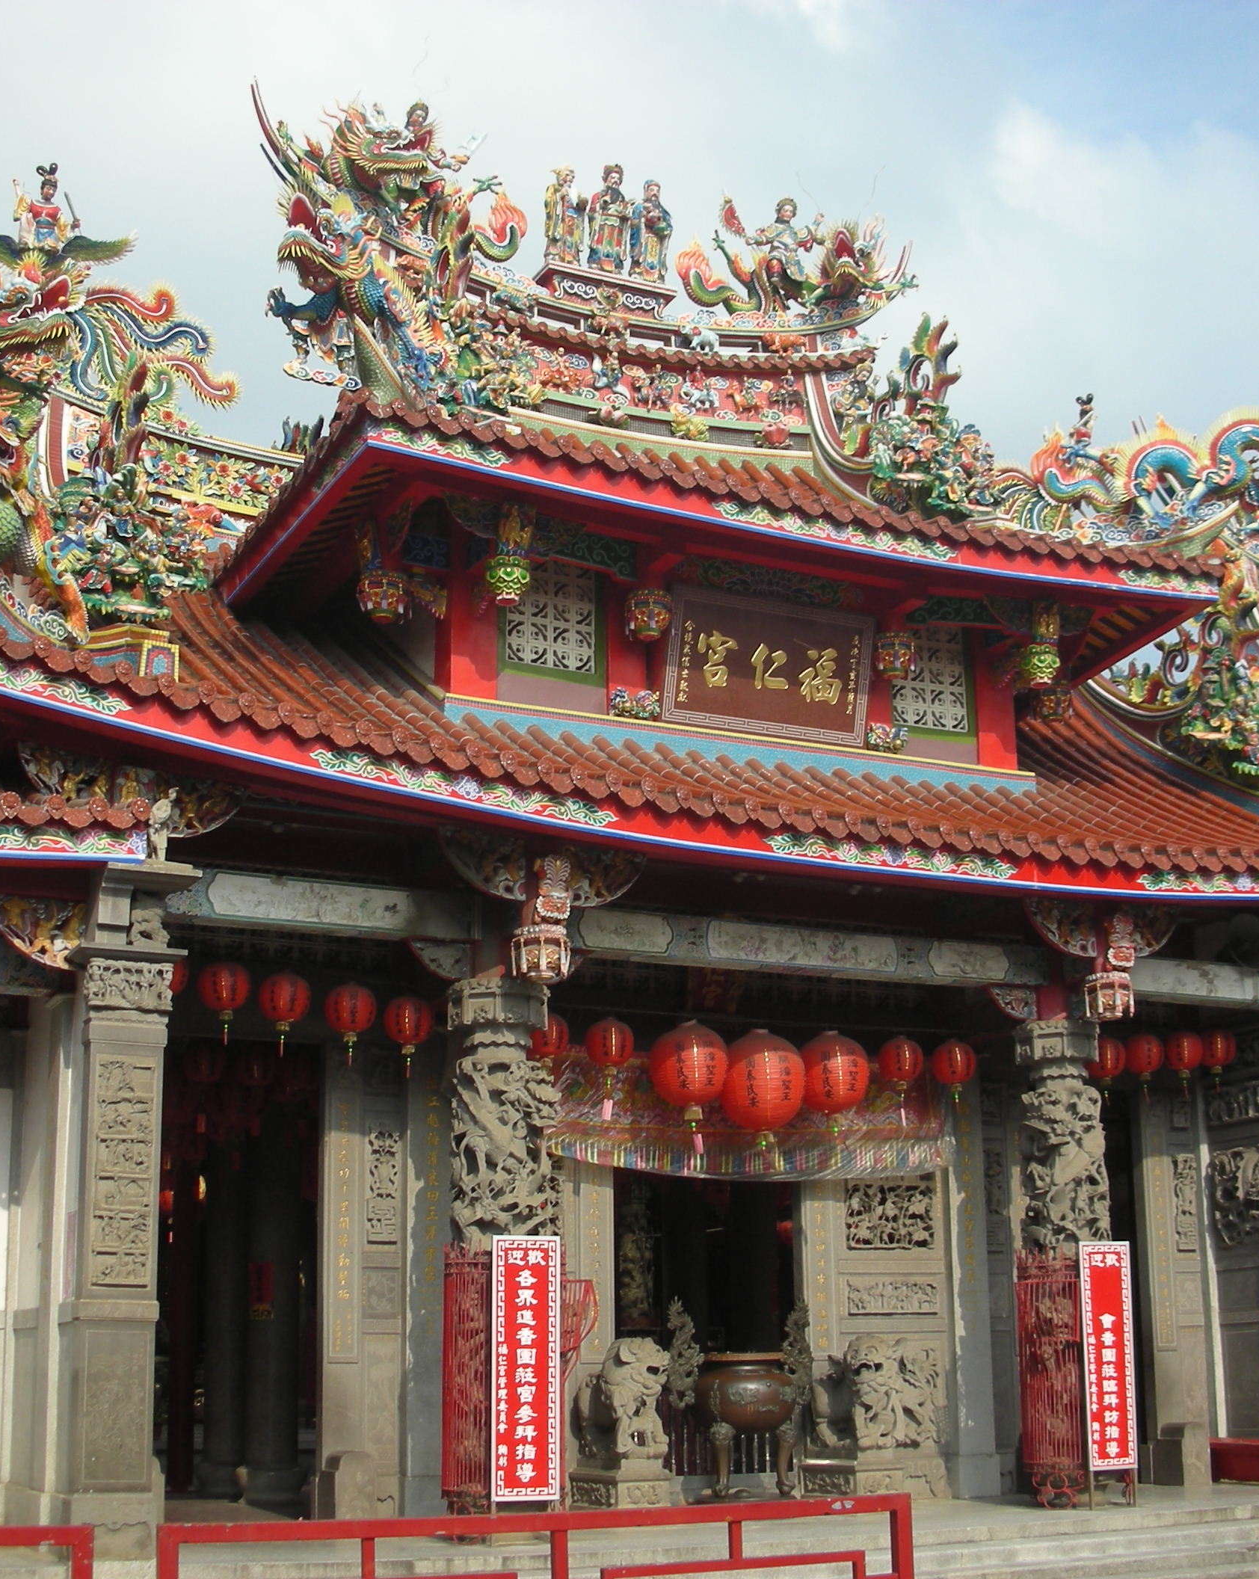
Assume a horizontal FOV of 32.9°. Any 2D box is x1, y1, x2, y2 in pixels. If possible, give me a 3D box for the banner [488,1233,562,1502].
[{"bbox_3d":[-0.695,3.906,14.383,0.490,1.730,0.060,7,-16,-27],"label":"banner"}]

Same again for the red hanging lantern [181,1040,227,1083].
[{"bbox_3d":[-3.452,2.232,17.348,0.360,0.380,0.360,7,-15,-29],"label":"red hanging lantern"}]

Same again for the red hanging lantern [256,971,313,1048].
[{"bbox_3d":[-2.327,1.494,14.376,0.360,0.510,0.360,0,-13,0],"label":"red hanging lantern"}]

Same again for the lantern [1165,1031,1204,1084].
[{"bbox_3d":[4.901,2.357,18.780,0.354,0.478,0.354,7,-17,-25],"label":"lantern"}]

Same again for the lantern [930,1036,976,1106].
[{"bbox_3d":[2.771,2.392,18.106,0.360,0.584,0.360,-1,-15,0],"label":"lantern"}]

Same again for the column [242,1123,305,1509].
[{"bbox_3d":[-2.692,3.944,16.024,0.470,2.769,0.470,7,-15,-29],"label":"column"}]

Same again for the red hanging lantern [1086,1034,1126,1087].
[{"bbox_3d":[4.084,2.331,18.225,0.350,0.430,0.350,-1,-14,0],"label":"red hanging lantern"}]

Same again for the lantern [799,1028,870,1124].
[{"bbox_3d":[1.657,2.317,17.088,0.590,0.720,0.590,-1,-14,0],"label":"lantern"}]

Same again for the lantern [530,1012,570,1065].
[{"bbox_3d":[-0.603,1.793,15.313,0.350,0.400,0.350,0,-13,0],"label":"lantern"}]

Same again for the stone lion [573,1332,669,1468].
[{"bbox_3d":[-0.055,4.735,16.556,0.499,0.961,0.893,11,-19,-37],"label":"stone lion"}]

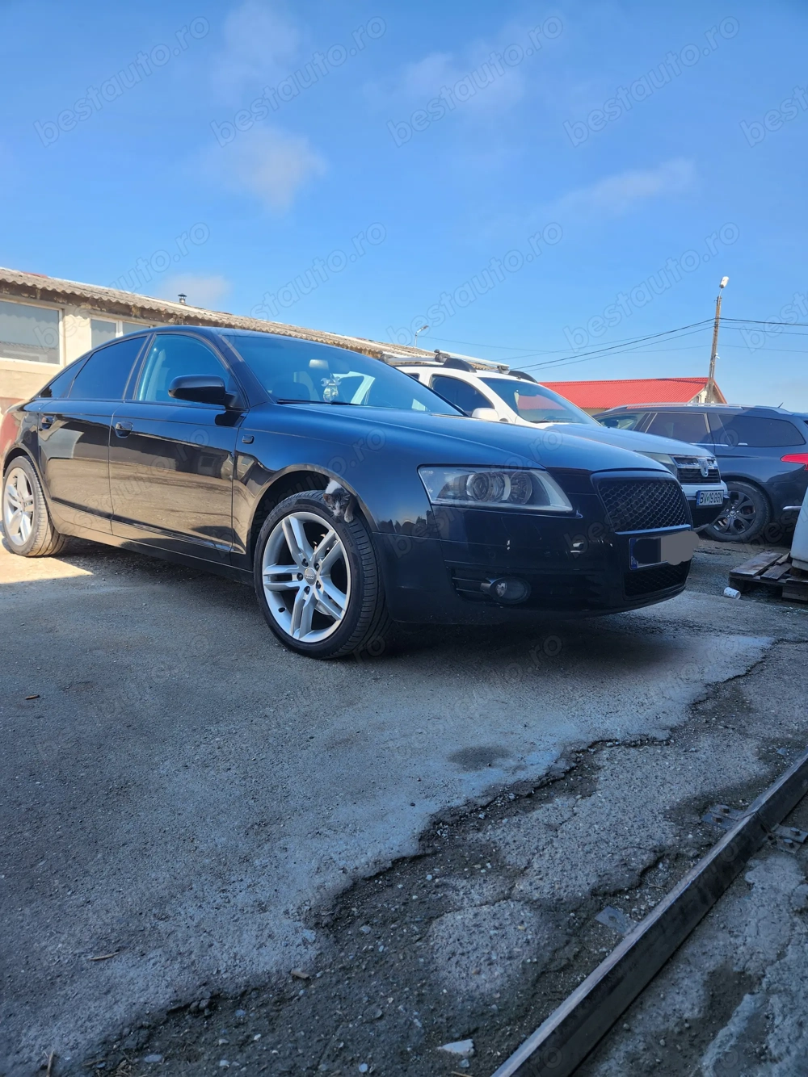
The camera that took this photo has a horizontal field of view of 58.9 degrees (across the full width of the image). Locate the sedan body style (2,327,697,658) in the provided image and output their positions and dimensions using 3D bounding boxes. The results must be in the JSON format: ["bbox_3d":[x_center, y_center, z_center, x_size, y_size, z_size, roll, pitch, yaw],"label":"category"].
[{"bbox_3d":[-0.835,-0.488,4.306,4.916,1.455,1.900,9,9,41],"label":"sedan body style"}]

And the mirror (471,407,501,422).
[{"bbox_3d":[0.686,-1.012,5.970,0.140,0.165,0.235,10,10,42],"label":"mirror"}]

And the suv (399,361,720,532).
[{"bbox_3d":[0.961,-0.853,7.194,4.315,1.680,1.850,10,10,44],"label":"suv"}]

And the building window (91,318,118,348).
[{"bbox_3d":[-5.795,-3.707,13.813,0.100,0.970,0.538,9,9,41],"label":"building window"}]

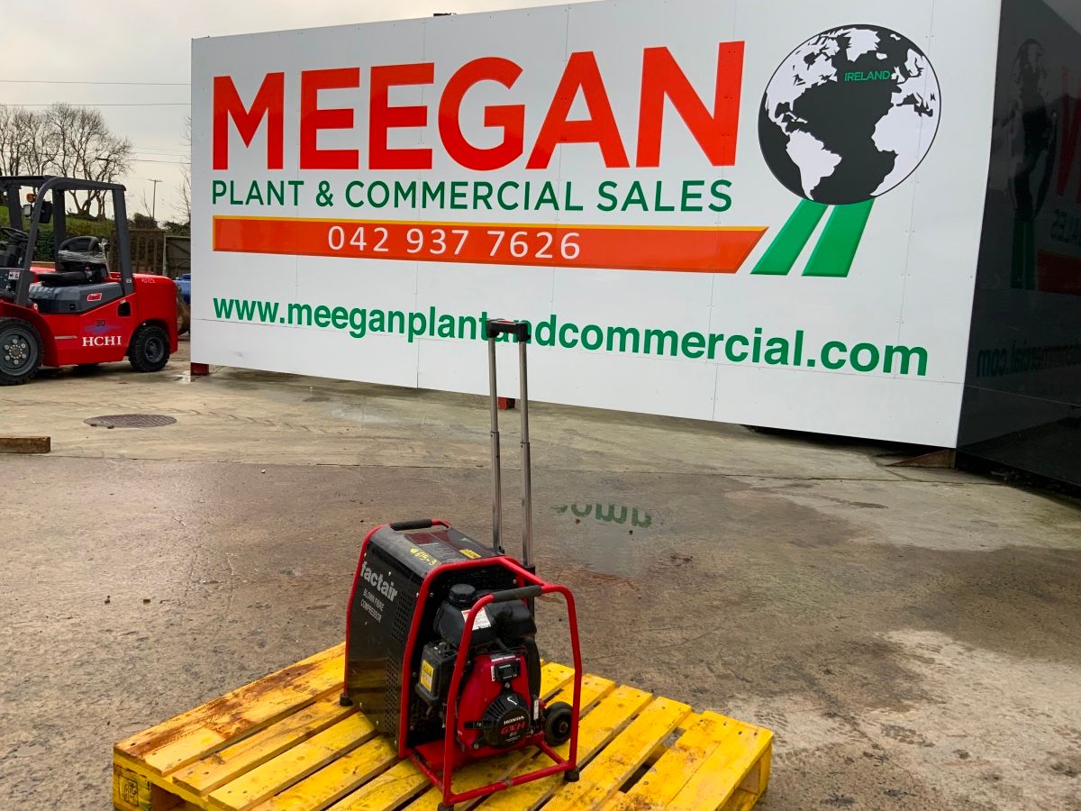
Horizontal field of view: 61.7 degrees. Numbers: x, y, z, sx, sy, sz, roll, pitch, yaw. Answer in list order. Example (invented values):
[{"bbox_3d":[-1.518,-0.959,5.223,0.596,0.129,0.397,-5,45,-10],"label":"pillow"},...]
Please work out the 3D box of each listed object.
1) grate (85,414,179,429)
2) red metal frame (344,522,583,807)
[{"bbox_3d":[-3.233,0.136,7.152,0.668,0.030,0.668,3,8,0],"label":"grate"},{"bbox_3d":[-0.196,0.555,2.102,0.322,0.455,0.555,-2,10,-33],"label":"red metal frame"}]

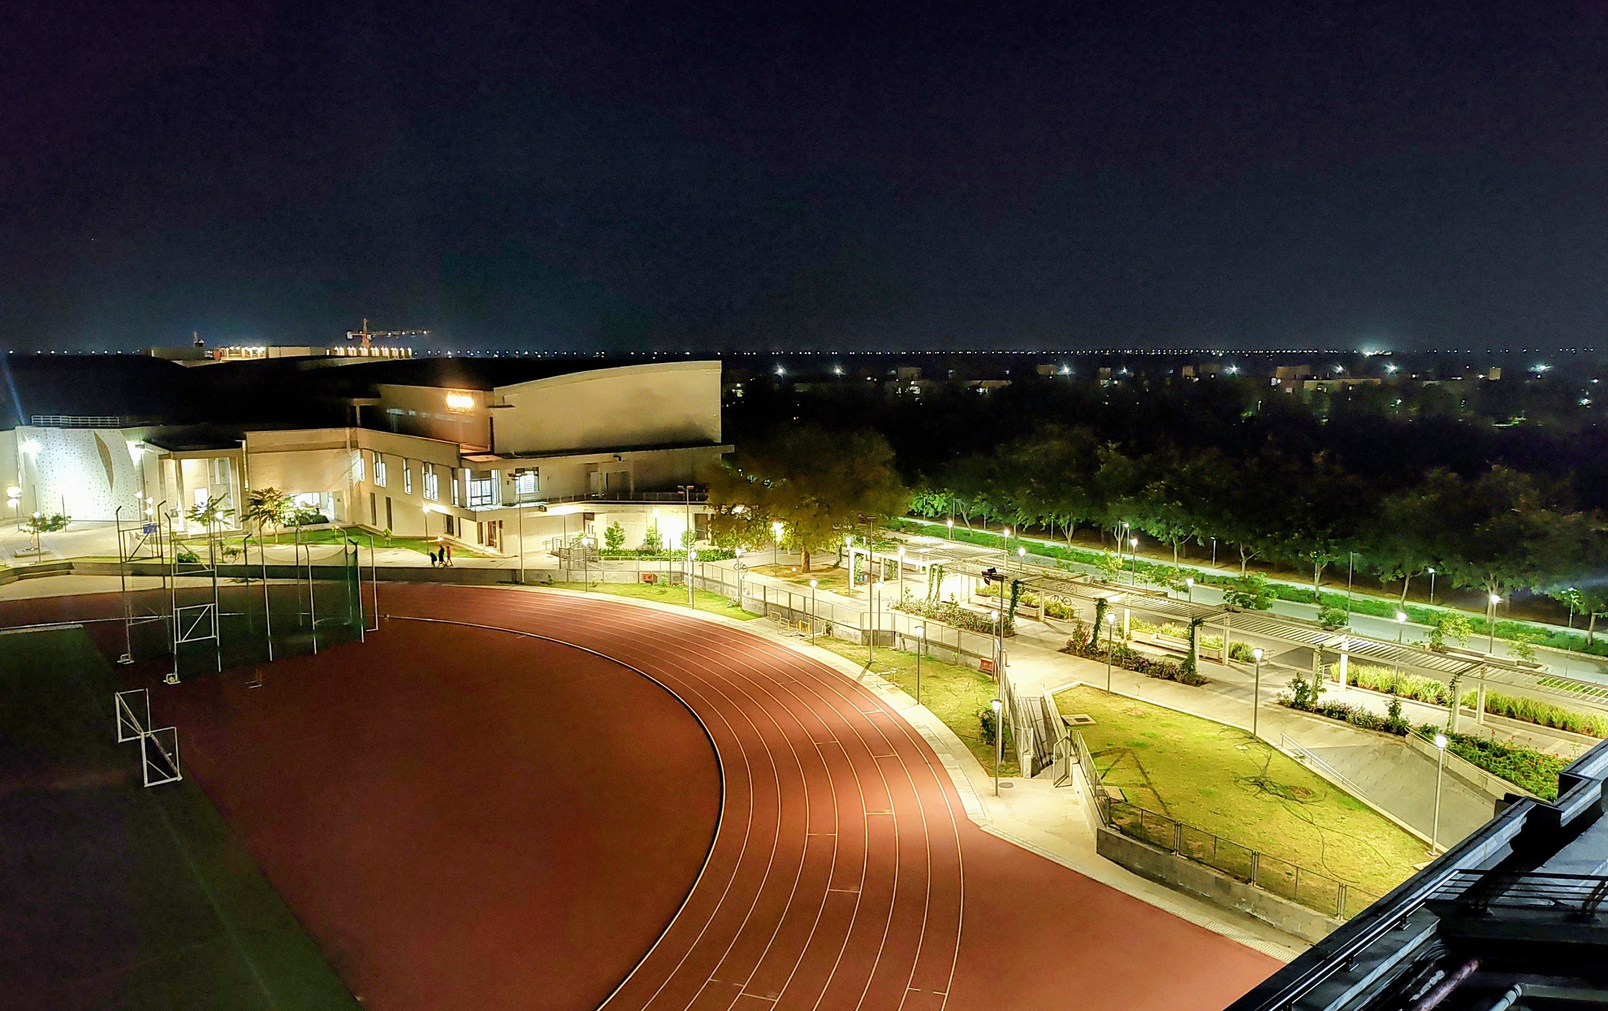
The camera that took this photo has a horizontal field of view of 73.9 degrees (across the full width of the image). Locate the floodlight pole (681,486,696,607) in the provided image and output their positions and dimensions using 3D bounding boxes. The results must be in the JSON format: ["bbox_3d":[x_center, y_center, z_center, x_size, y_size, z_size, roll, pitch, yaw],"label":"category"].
[{"bbox_3d":[-9.015,3.186,83.678,1.200,9.350,0.800,6,10,38],"label":"floodlight pole"}]

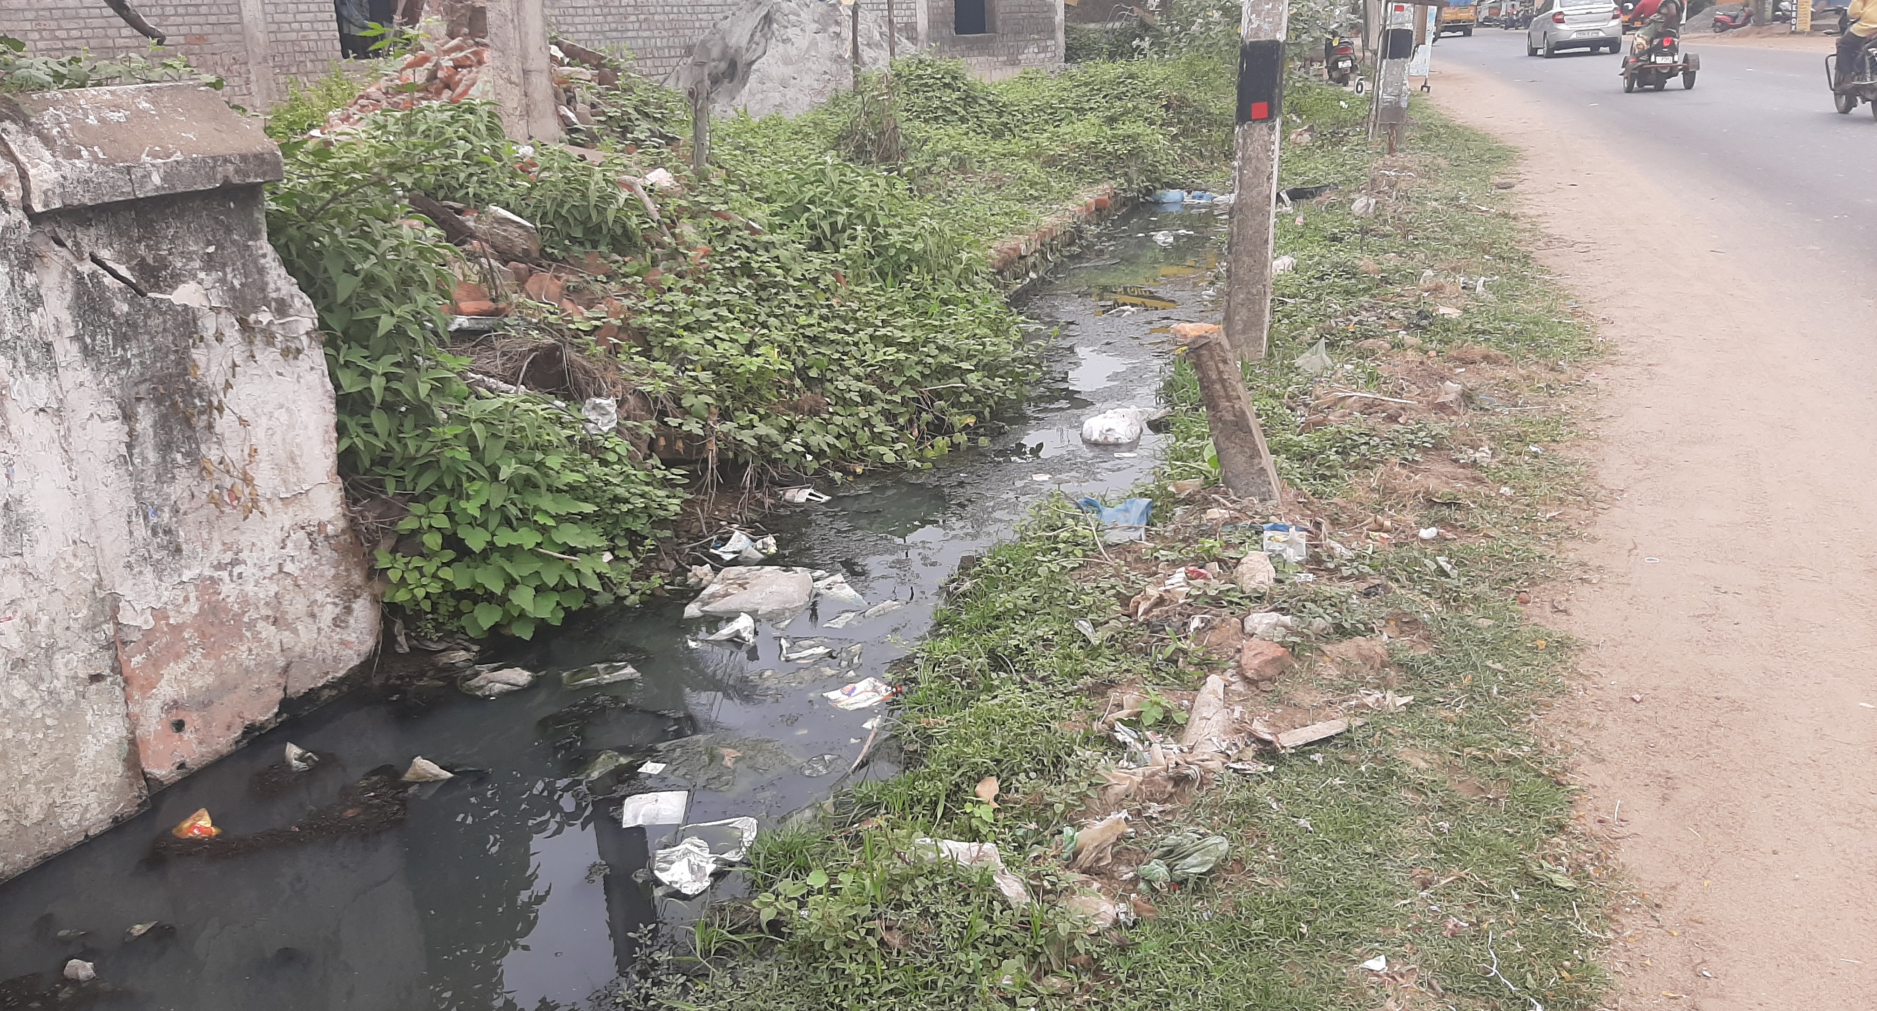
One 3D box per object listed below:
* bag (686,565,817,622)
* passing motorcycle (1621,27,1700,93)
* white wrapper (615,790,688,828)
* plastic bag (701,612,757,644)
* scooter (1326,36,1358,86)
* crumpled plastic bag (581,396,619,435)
[{"bbox_3d":[-0.556,0.262,4.195,0.346,0.085,0.195,-2,18,0],"label":"bag"},{"bbox_3d":[9.977,-6.366,19.611,0.960,1.100,1.760,3,19,14],"label":"passing motorcycle"},{"bbox_3d":[-0.628,0.667,3.103,0.145,0.022,0.135,-2,18,0],"label":"white wrapper"},{"bbox_3d":[-0.590,0.348,3.989,0.145,0.055,0.095,-2,18,0],"label":"plastic bag"},{"bbox_3d":[8.228,-9.131,28.646,0.670,1.070,1.750,1,19,9],"label":"scooter"},{"bbox_3d":[-1.213,-0.320,5.050,0.130,0.130,0.090,-2,18,0],"label":"crumpled plastic bag"}]

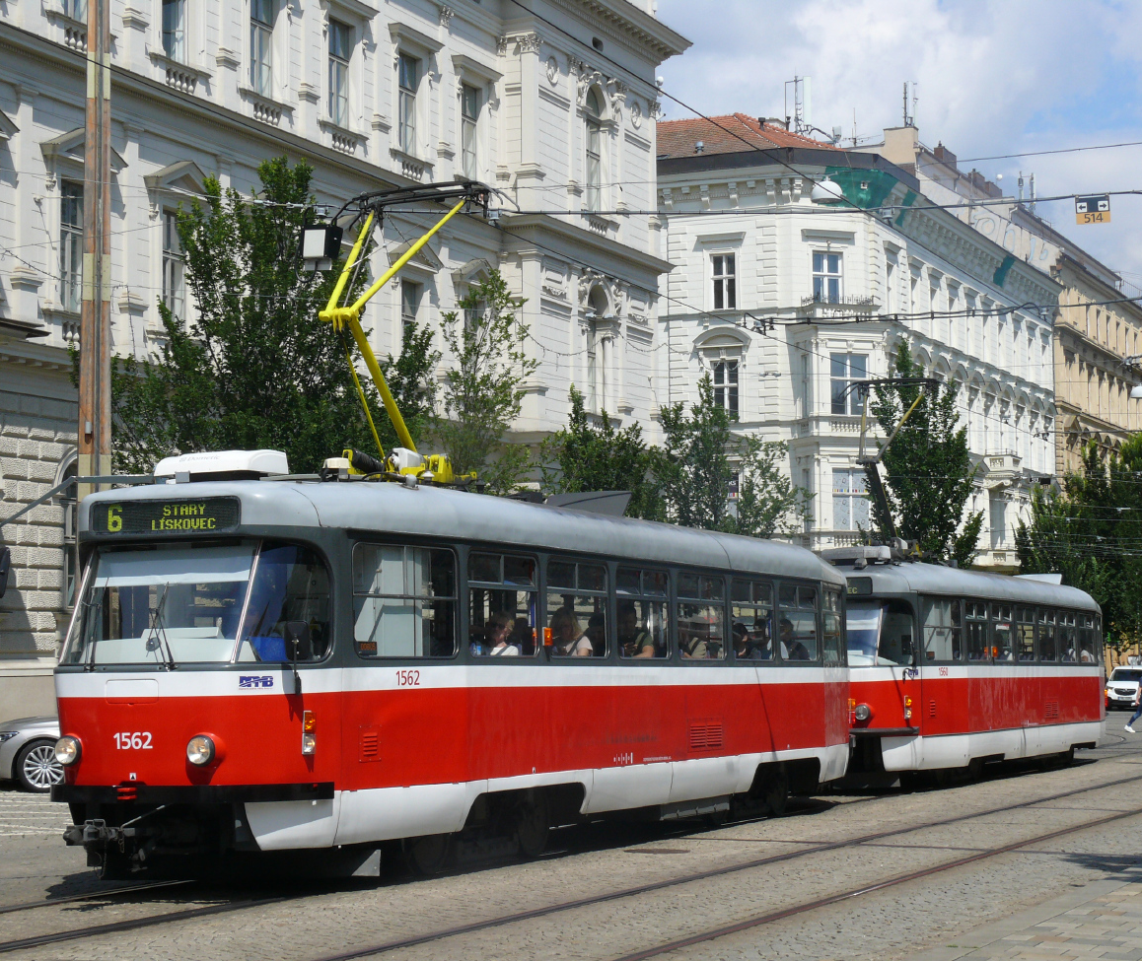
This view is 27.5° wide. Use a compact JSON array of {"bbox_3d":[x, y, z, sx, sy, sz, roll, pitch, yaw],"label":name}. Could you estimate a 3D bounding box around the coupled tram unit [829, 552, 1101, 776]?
[{"bbox_3d":[6.065,2.970,36.396,2.500,3.250,14.300,-3,-5,24],"label":"coupled tram unit"}]

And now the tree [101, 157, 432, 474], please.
[{"bbox_3d":[-5.359,-0.487,41.603,6.000,10.660,6.000,-2,-4,23],"label":"tree"}]

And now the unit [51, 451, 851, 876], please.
[{"bbox_3d":[-0.156,1.842,22.651,2.500,3.250,14.400,-3,-5,24],"label":"unit"}]

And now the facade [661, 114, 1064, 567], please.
[{"bbox_3d":[10.120,-2.205,106.949,17.000,25.000,35.700,-2,-4,23],"label":"facade"}]

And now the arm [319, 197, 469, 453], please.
[{"bbox_3d":[-1.613,-1.358,19.775,1.200,2.300,1.650,-3,-5,24],"label":"arm"}]

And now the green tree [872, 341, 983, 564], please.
[{"bbox_3d":[12.380,1.606,80.202,4.000,12.830,4.000,-2,-4,23],"label":"green tree"}]

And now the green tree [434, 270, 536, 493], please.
[{"bbox_3d":[-1.787,0.501,49.840,2.900,10.050,2.900,-2,-4,23],"label":"green tree"}]

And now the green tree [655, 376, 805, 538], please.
[{"bbox_3d":[4.321,1.910,63.948,4.200,9.550,4.200,-2,-4,23],"label":"green tree"}]

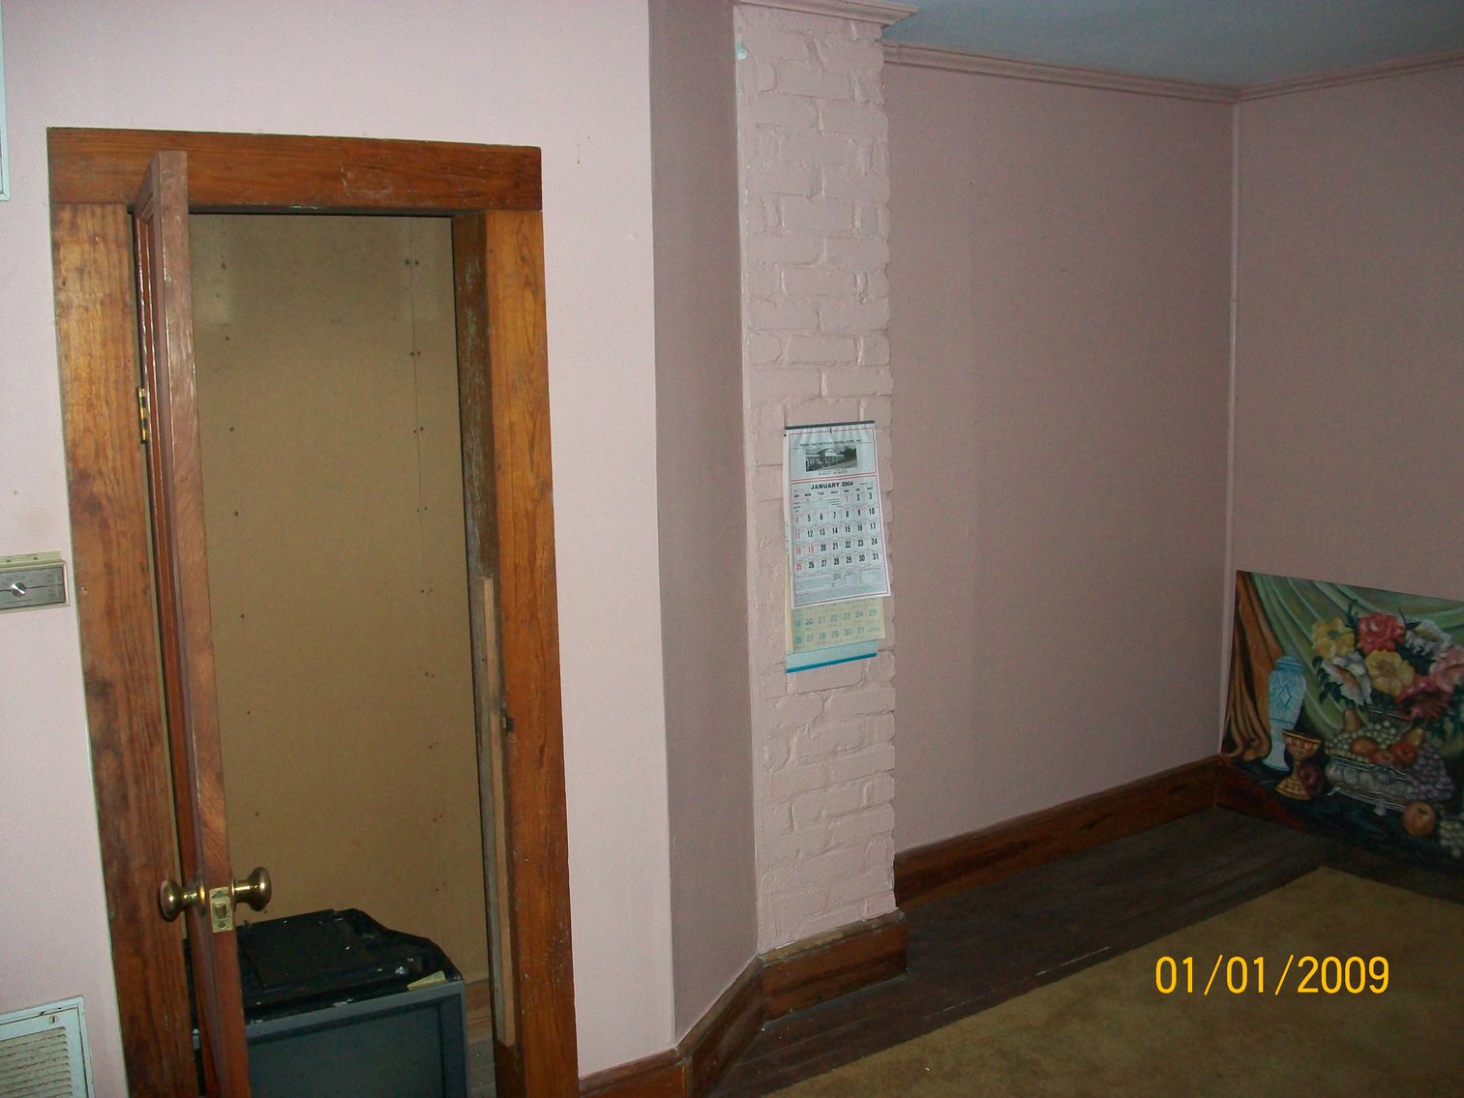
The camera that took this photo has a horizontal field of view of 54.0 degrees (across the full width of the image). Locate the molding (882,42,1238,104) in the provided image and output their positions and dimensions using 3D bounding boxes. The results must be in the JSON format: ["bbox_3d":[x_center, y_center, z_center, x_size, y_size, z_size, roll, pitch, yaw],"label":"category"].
[{"bbox_3d":[0.965,-1.380,4.165,1.700,0.053,0.055,-7,11,-34],"label":"molding"}]

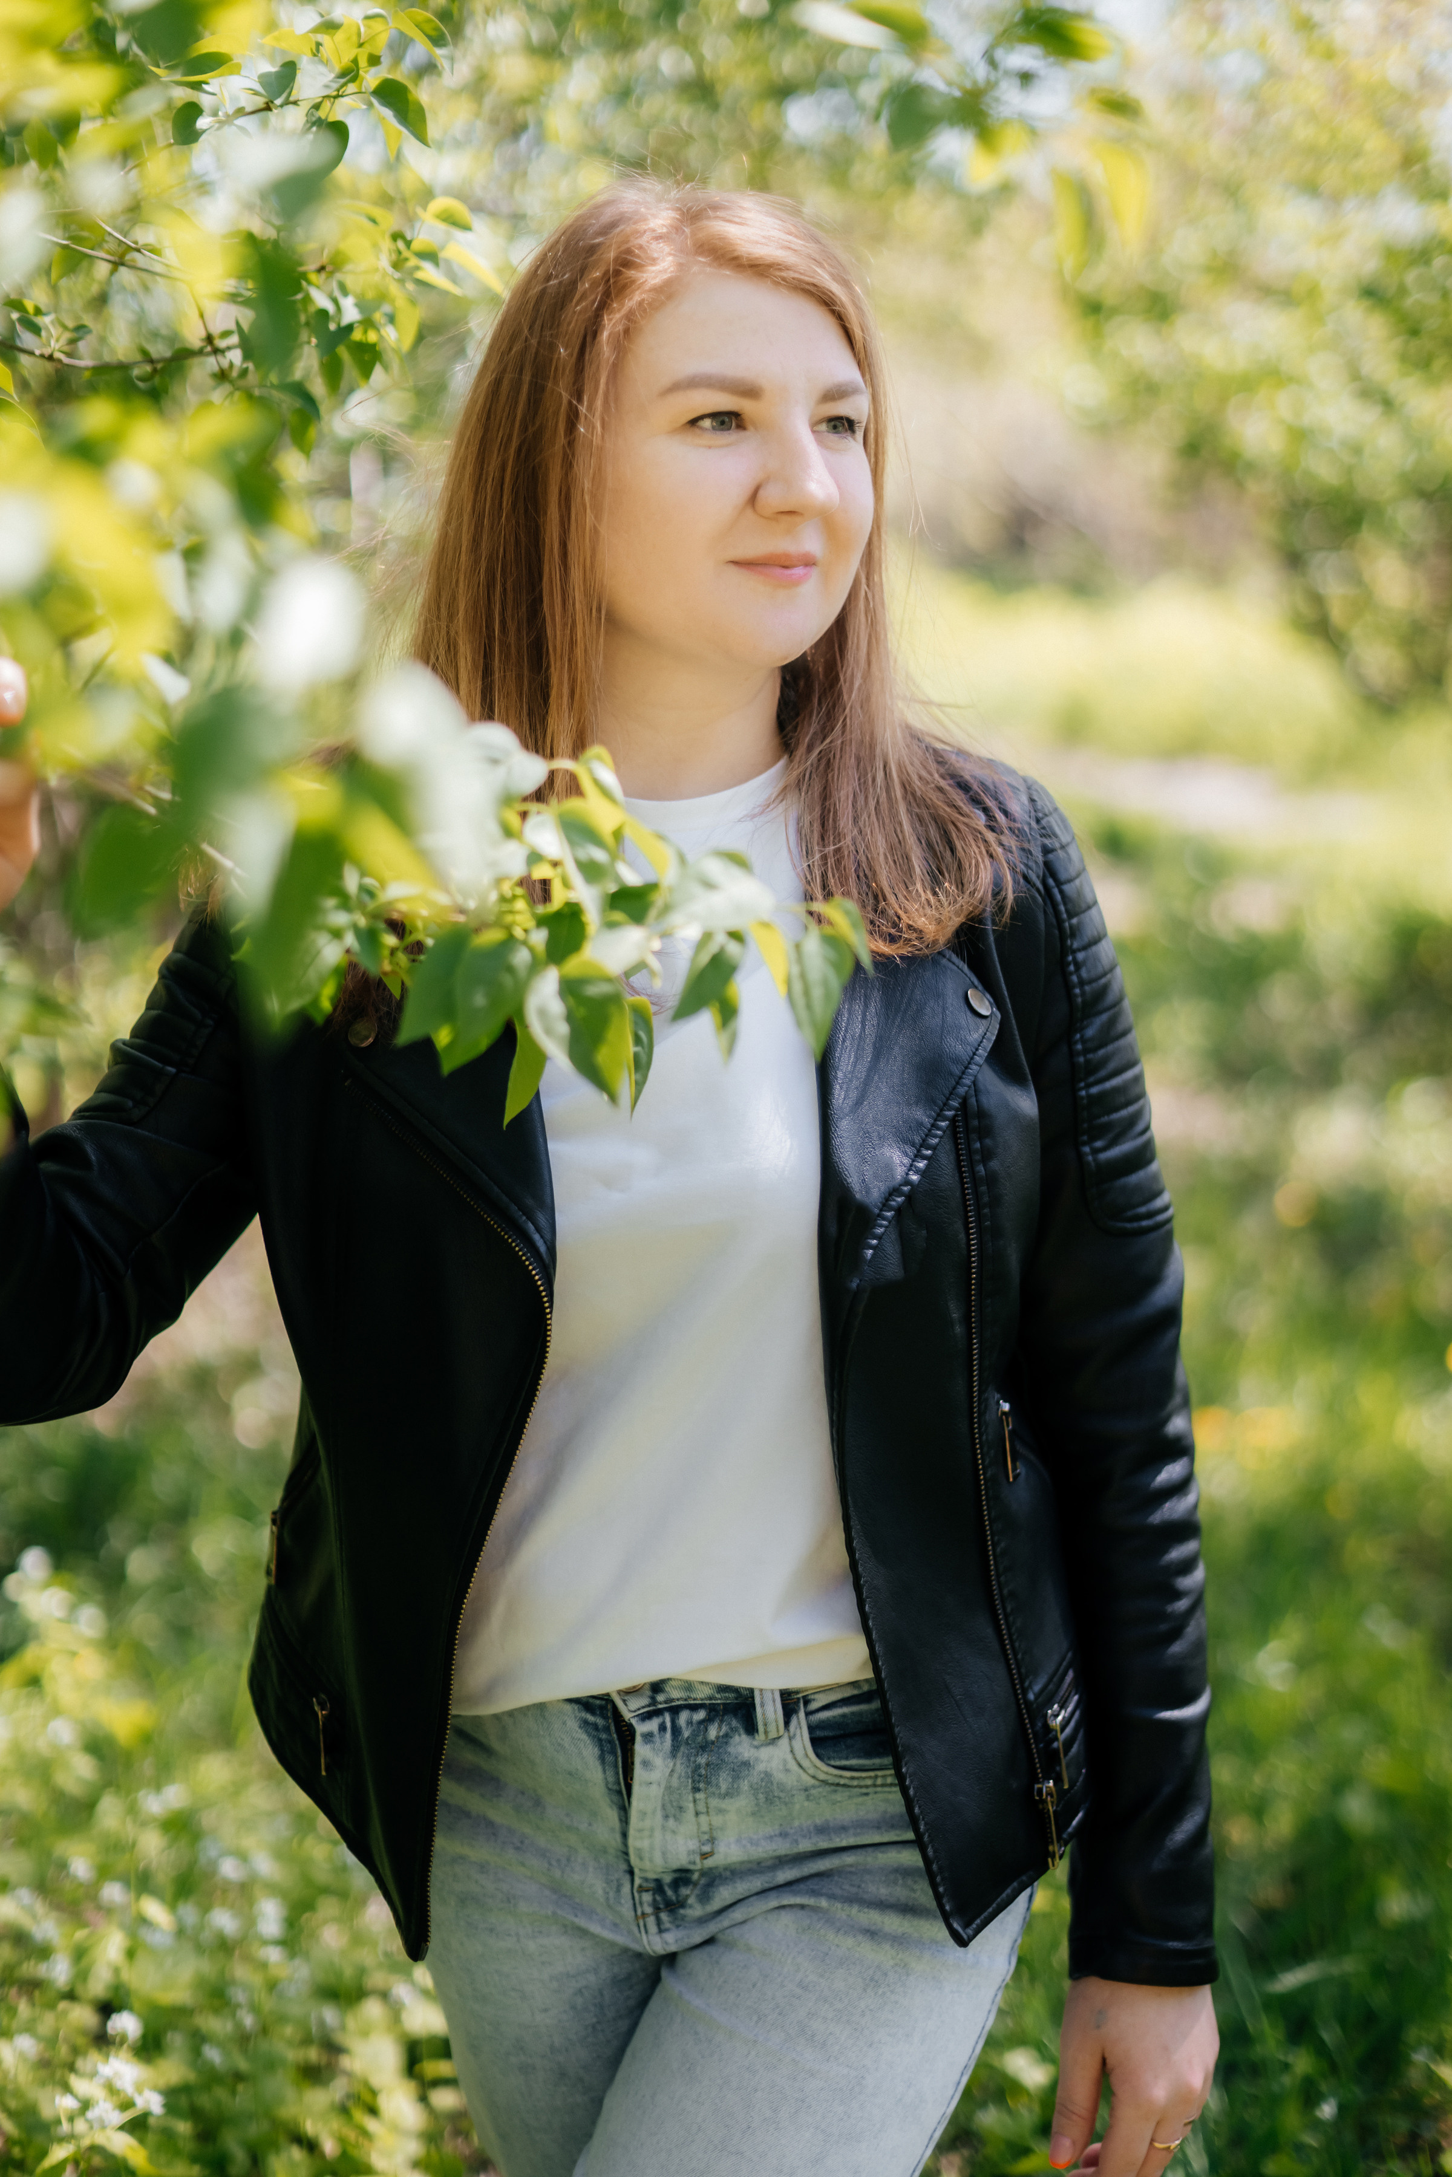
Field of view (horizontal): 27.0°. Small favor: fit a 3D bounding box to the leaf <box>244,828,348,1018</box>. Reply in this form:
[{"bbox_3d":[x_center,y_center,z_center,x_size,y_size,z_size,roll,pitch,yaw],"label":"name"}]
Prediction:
[{"bbox_3d":[-0.151,-0.058,1.060,0.033,0.066,0.030,0,11,0],"label":"leaf"}]

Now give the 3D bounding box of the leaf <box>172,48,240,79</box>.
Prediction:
[{"bbox_3d":[-0.261,-0.515,1.520,0.034,0.015,0.022,0,11,0],"label":"leaf"}]

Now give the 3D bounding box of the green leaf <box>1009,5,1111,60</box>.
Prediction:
[{"bbox_3d":[0.129,-0.408,1.170,0.040,0.021,0.030,0,11,0],"label":"green leaf"}]

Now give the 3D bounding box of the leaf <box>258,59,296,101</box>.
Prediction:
[{"bbox_3d":[-0.228,-0.514,1.540,0.020,0.022,0.014,0,11,0],"label":"leaf"}]

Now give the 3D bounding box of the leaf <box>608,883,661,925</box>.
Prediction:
[{"bbox_3d":[-0.041,-0.082,1.340,0.023,0.020,0.018,0,11,0],"label":"leaf"}]

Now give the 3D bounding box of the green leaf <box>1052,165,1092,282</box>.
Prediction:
[{"bbox_3d":[0.134,-0.334,1.170,0.016,0.044,0.020,0,11,0],"label":"green leaf"}]

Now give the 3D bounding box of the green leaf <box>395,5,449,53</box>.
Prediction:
[{"bbox_3d":[-0.155,-0.540,1.540,0.029,0.023,0.022,0,11,0],"label":"green leaf"}]

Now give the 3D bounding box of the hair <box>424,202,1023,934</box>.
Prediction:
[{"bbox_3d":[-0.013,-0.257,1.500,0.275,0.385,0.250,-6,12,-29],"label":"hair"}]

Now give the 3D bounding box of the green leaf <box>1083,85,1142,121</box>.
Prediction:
[{"bbox_3d":[0.150,-0.381,1.170,0.023,0.014,0.018,0,11,0],"label":"green leaf"}]

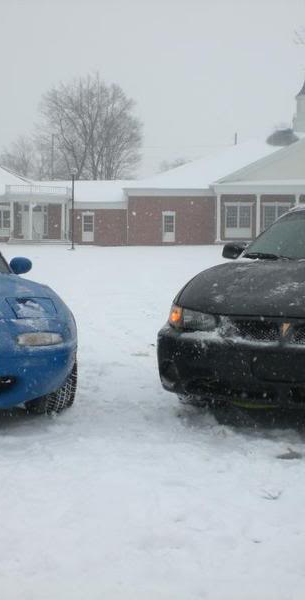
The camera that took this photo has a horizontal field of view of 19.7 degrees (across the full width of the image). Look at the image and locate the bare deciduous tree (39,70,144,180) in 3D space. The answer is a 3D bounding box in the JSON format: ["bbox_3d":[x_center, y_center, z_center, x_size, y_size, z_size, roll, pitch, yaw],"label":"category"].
[{"bbox_3d":[-6.469,-14.471,91.309,10.900,18.500,10.700,1,3,0],"label":"bare deciduous tree"}]

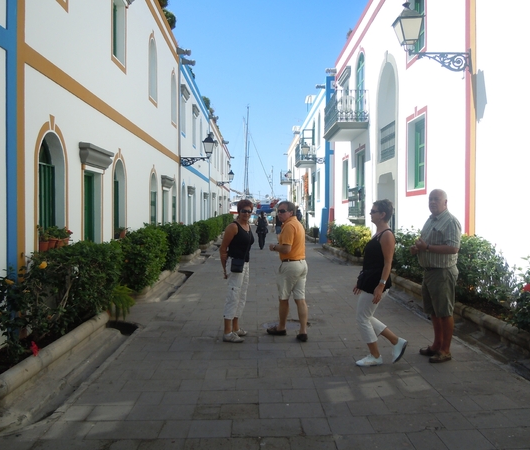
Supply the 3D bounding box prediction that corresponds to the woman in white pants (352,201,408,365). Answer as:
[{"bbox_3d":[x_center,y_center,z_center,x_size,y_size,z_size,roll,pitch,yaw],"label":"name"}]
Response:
[{"bbox_3d":[1.176,0.574,5.276,0.540,1.680,0.480,0,1,-2],"label":"woman in white pants"}]

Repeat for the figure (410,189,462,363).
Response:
[{"bbox_3d":[1.730,0.494,5.280,0.470,1.730,0.540,-1,1,-32],"label":"figure"}]

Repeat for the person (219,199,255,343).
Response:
[{"bbox_3d":[-0.325,0.515,6.080,0.400,1.660,0.480,1,1,34],"label":"person"}]

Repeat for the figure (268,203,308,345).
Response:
[{"bbox_3d":[0.301,0.544,6.373,0.460,1.690,0.500,1,2,35],"label":"figure"}]

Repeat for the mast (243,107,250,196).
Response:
[{"bbox_3d":[-3.273,-13.004,92.000,0.350,15.900,0.350,0,1,-1],"label":"mast"}]

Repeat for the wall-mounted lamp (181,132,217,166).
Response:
[{"bbox_3d":[-2.020,-2.330,16.100,1.110,1.040,0.400,0,1,-1],"label":"wall-mounted lamp"}]

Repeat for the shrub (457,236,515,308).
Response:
[{"bbox_3d":[2.840,0.590,6.800,0.750,0.950,0.950,0,1,-1],"label":"shrub"}]

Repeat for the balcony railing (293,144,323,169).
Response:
[{"bbox_3d":[2.447,-4.081,31.675,1.000,1.100,3.100,0,1,-1],"label":"balcony railing"}]

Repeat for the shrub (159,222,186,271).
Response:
[{"bbox_3d":[-2.050,0.450,10.800,0.800,1.030,1.100,0,1,-1],"label":"shrub"}]

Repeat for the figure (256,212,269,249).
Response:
[{"bbox_3d":[-0.108,0.214,22.465,0.550,1.640,0.380,0,1,-1],"label":"figure"}]

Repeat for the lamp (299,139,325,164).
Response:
[{"bbox_3d":[2.459,-3.603,26.200,1.220,1.120,0.420,0,1,-1],"label":"lamp"}]

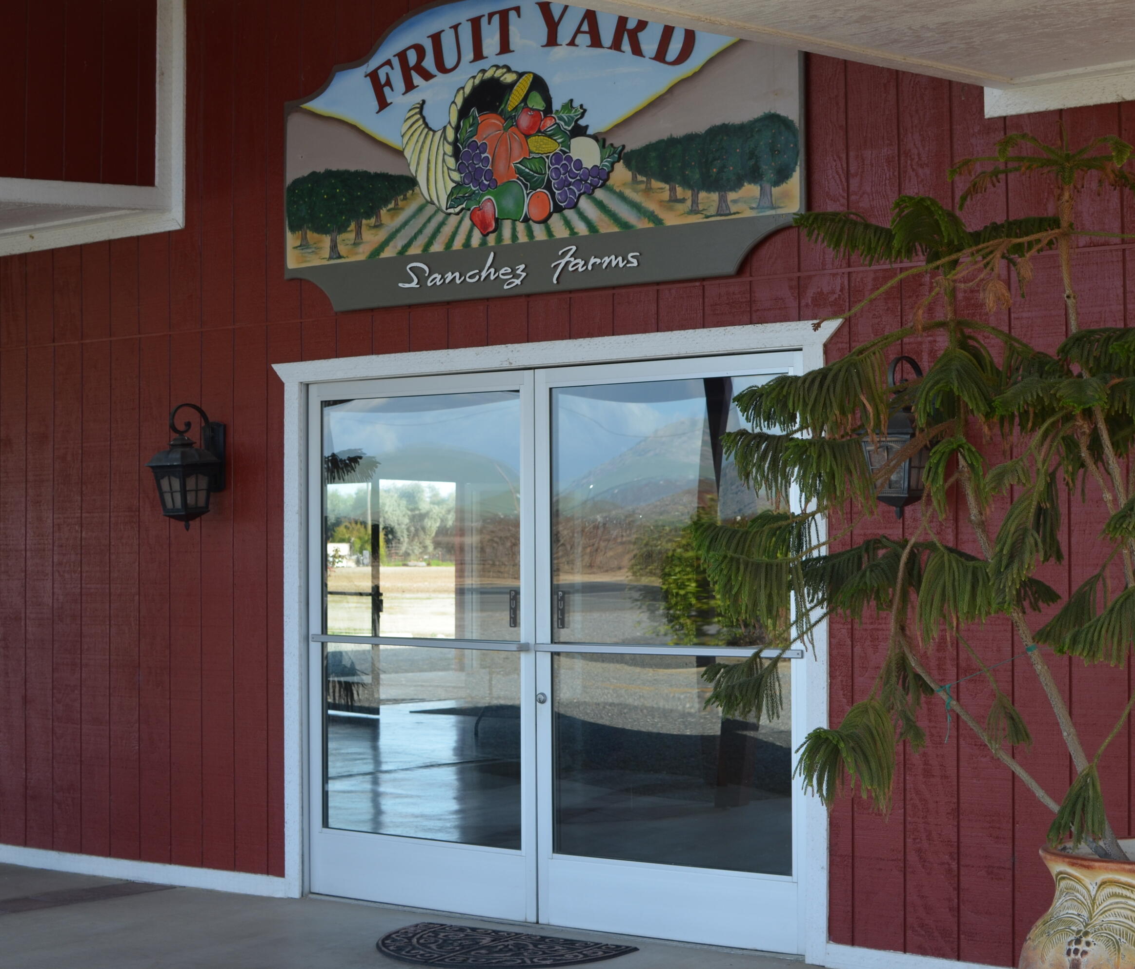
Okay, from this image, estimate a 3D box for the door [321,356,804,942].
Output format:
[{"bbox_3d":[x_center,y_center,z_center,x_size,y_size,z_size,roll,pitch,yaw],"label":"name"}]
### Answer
[{"bbox_3d":[-0.118,0.630,8.339,2.420,2.177,0.100,-2,-2,36],"label":"door"}]

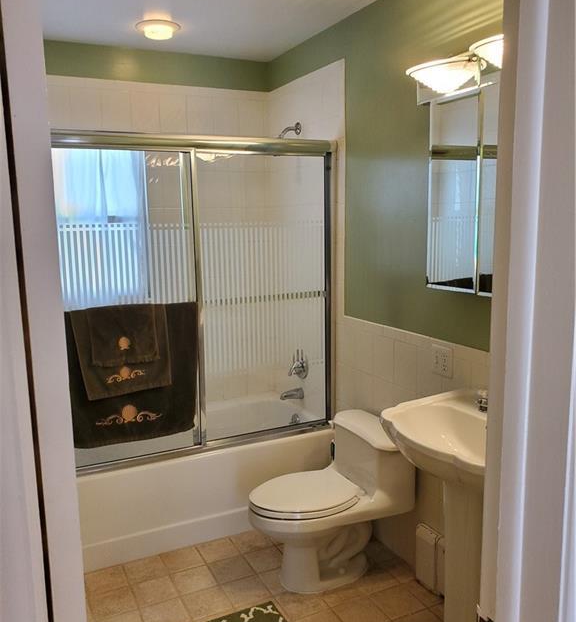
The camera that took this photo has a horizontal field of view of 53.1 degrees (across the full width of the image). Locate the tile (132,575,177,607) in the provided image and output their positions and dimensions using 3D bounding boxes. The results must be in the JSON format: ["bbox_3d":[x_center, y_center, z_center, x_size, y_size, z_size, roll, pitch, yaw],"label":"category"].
[{"bbox_3d":[-0.556,1.179,2.414,0.166,0.010,0.166,-6,10,-26],"label":"tile"}]

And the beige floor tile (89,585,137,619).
[{"bbox_3d":[-0.710,1.194,2.340,0.166,0.010,0.166,-6,10,-26],"label":"beige floor tile"}]

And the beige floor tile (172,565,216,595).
[{"bbox_3d":[-0.393,1.137,2.429,0.165,0.010,0.165,-5,10,-26],"label":"beige floor tile"}]

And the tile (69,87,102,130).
[{"bbox_3d":[-1.030,-1.026,2.955,0.151,0.200,0.010,-5,10,-26],"label":"tile"}]

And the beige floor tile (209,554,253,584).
[{"bbox_3d":[-0.250,1.149,2.562,0.166,0.010,0.166,-6,10,-26],"label":"beige floor tile"}]

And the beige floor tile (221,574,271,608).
[{"bbox_3d":[-0.174,1.172,2.411,0.166,0.010,0.166,-6,10,-26],"label":"beige floor tile"}]

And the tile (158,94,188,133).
[{"bbox_3d":[-0.625,-1.078,3.157,0.152,0.203,0.010,-5,10,-26],"label":"tile"}]

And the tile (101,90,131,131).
[{"bbox_3d":[-0.899,-1.053,3.025,0.152,0.203,0.010,-5,10,-26],"label":"tile"}]

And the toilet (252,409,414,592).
[{"bbox_3d":[0.149,0.818,2.440,0.660,0.600,0.450,-5,10,-26],"label":"toilet"}]

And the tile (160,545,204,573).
[{"bbox_3d":[-0.467,1.115,2.577,0.165,0.010,0.165,-5,10,-26],"label":"tile"}]

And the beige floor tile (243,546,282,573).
[{"bbox_3d":[-0.093,1.119,2.596,0.166,0.010,0.166,-5,10,-26],"label":"beige floor tile"}]

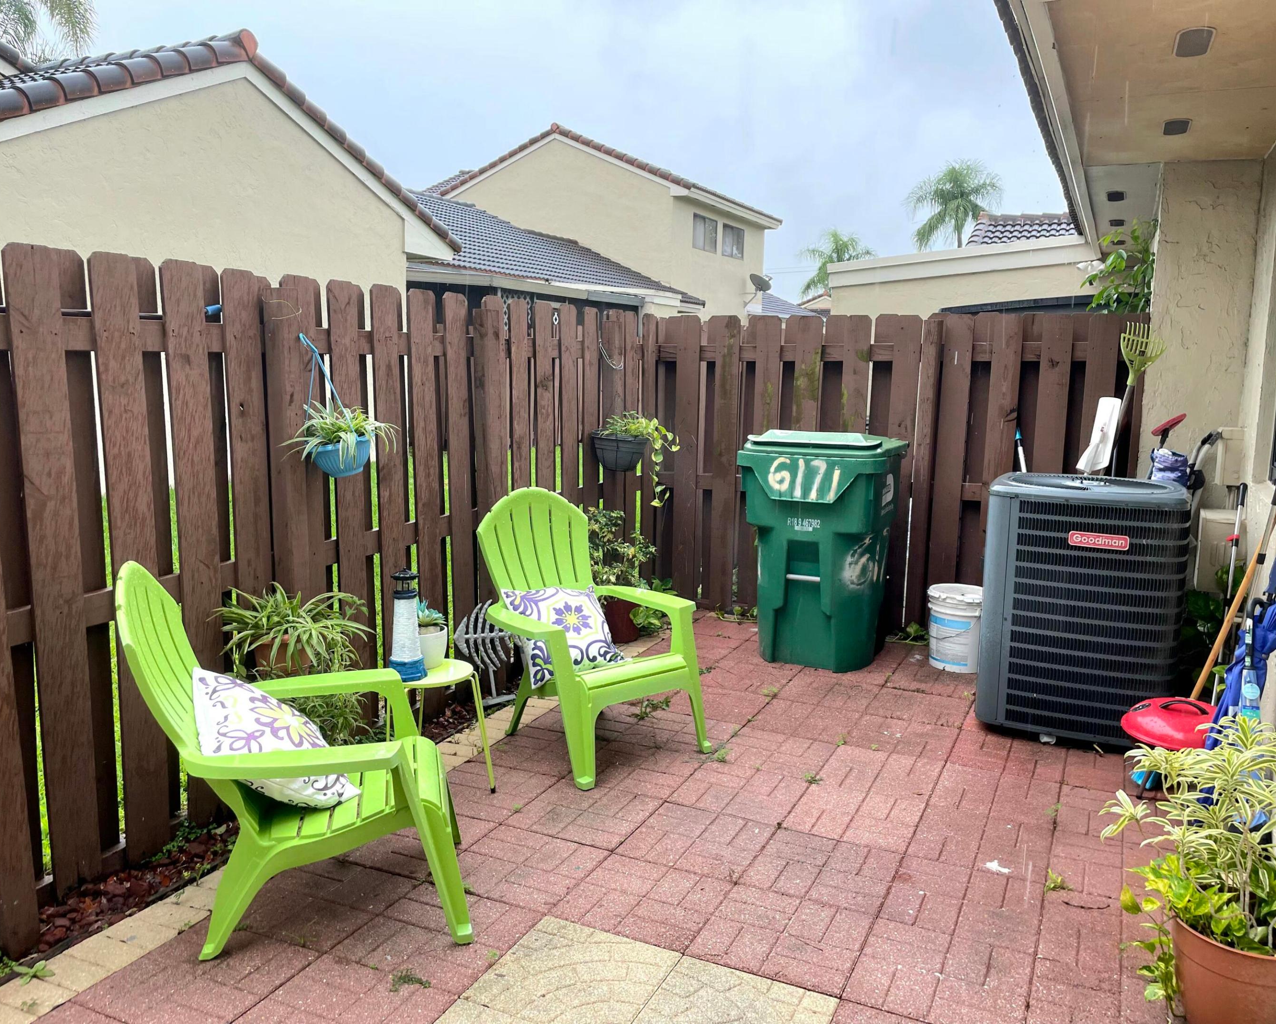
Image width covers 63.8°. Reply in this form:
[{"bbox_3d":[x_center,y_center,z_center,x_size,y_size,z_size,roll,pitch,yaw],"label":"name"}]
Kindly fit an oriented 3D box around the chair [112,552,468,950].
[{"bbox_3d":[-0.912,0.614,2.804,0.864,0.978,0.752,-1,9,-12],"label":"chair"}]

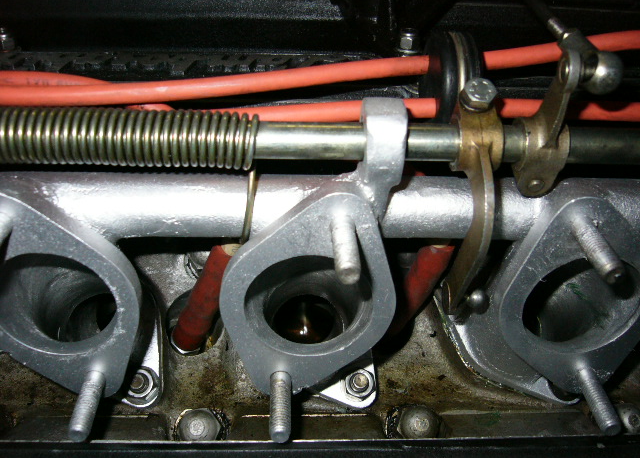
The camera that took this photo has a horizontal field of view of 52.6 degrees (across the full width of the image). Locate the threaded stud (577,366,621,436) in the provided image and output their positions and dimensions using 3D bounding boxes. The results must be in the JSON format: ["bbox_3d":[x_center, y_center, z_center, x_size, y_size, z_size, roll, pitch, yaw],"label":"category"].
[{"bbox_3d":[0.105,0.064,0.243,0.008,0.008,0.027,0,32,-2],"label":"threaded stud"}]

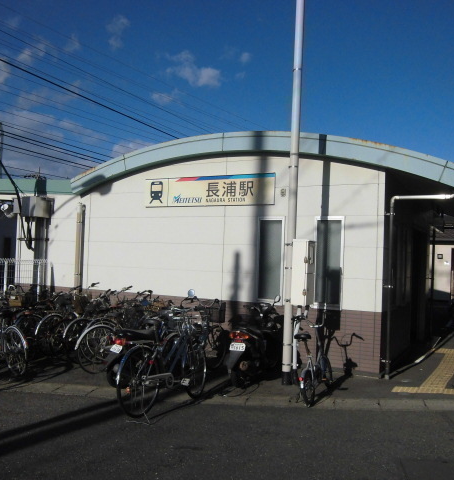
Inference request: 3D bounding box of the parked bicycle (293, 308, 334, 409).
[{"bbox_3d":[1.080,1.311,5.620,0.520,1.020,1.420,1,-2,22],"label":"parked bicycle"}]

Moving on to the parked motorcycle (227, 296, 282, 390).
[{"bbox_3d":[0.400,1.286,6.400,0.680,1.080,1.800,1,-2,26],"label":"parked motorcycle"}]

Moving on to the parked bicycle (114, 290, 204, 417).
[{"bbox_3d":[-0.600,1.207,5.030,0.570,1.090,1.730,1,-2,28],"label":"parked bicycle"}]

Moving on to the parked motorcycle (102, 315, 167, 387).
[{"bbox_3d":[-0.880,1.253,6.030,0.660,1.030,1.800,0,-3,39],"label":"parked motorcycle"}]

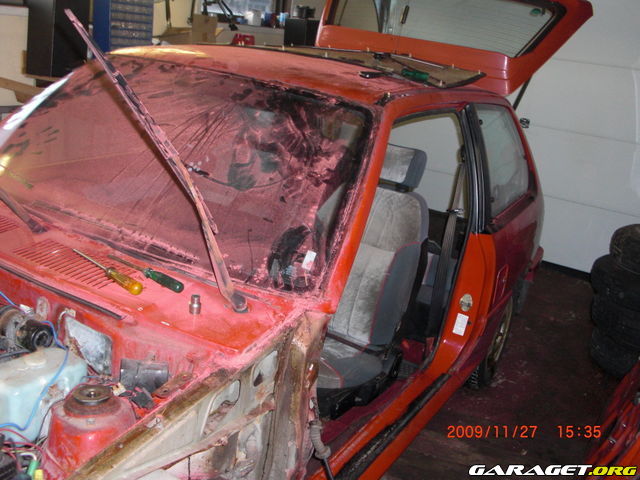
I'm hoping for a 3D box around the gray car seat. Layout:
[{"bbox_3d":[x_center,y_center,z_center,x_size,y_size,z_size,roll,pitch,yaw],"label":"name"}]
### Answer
[{"bbox_3d":[0.051,0.089,2.535,0.500,0.880,0.770,17,19,28],"label":"gray car seat"}]

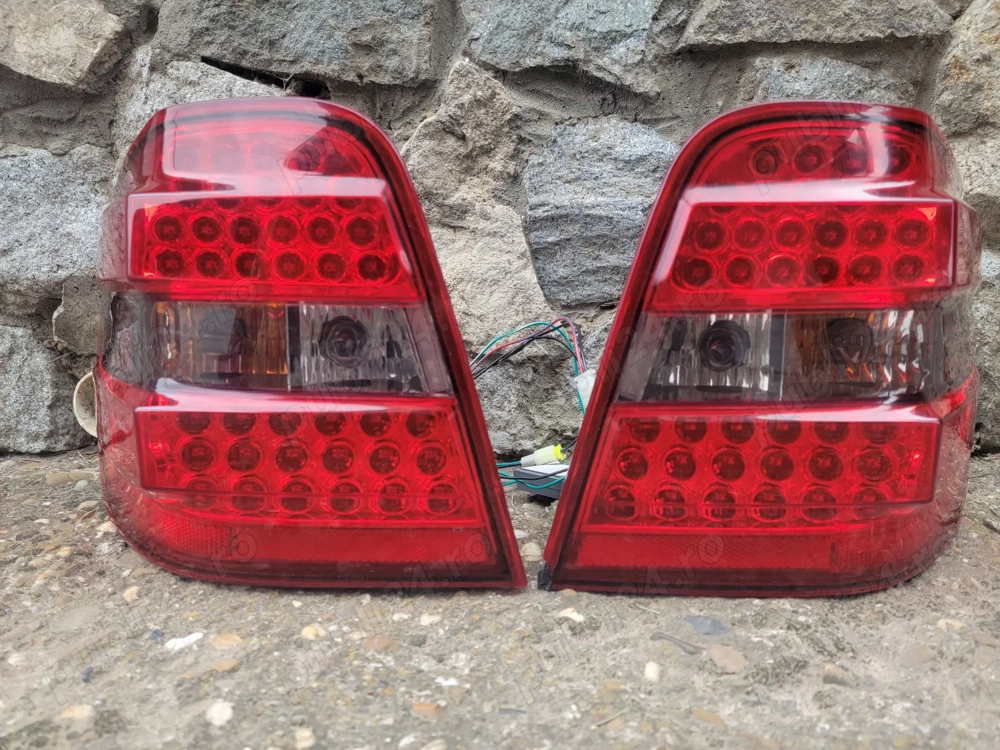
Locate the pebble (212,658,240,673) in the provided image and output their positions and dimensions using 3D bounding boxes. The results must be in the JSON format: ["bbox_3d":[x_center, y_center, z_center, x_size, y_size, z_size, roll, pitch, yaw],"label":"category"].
[{"bbox_3d":[-0.185,0.197,0.469,0.018,0.006,0.011,0,8,0],"label":"pebble"}]

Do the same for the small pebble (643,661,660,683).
[{"bbox_3d":[0.101,0.198,0.462,0.011,0.006,0.016,0,8,0],"label":"small pebble"}]

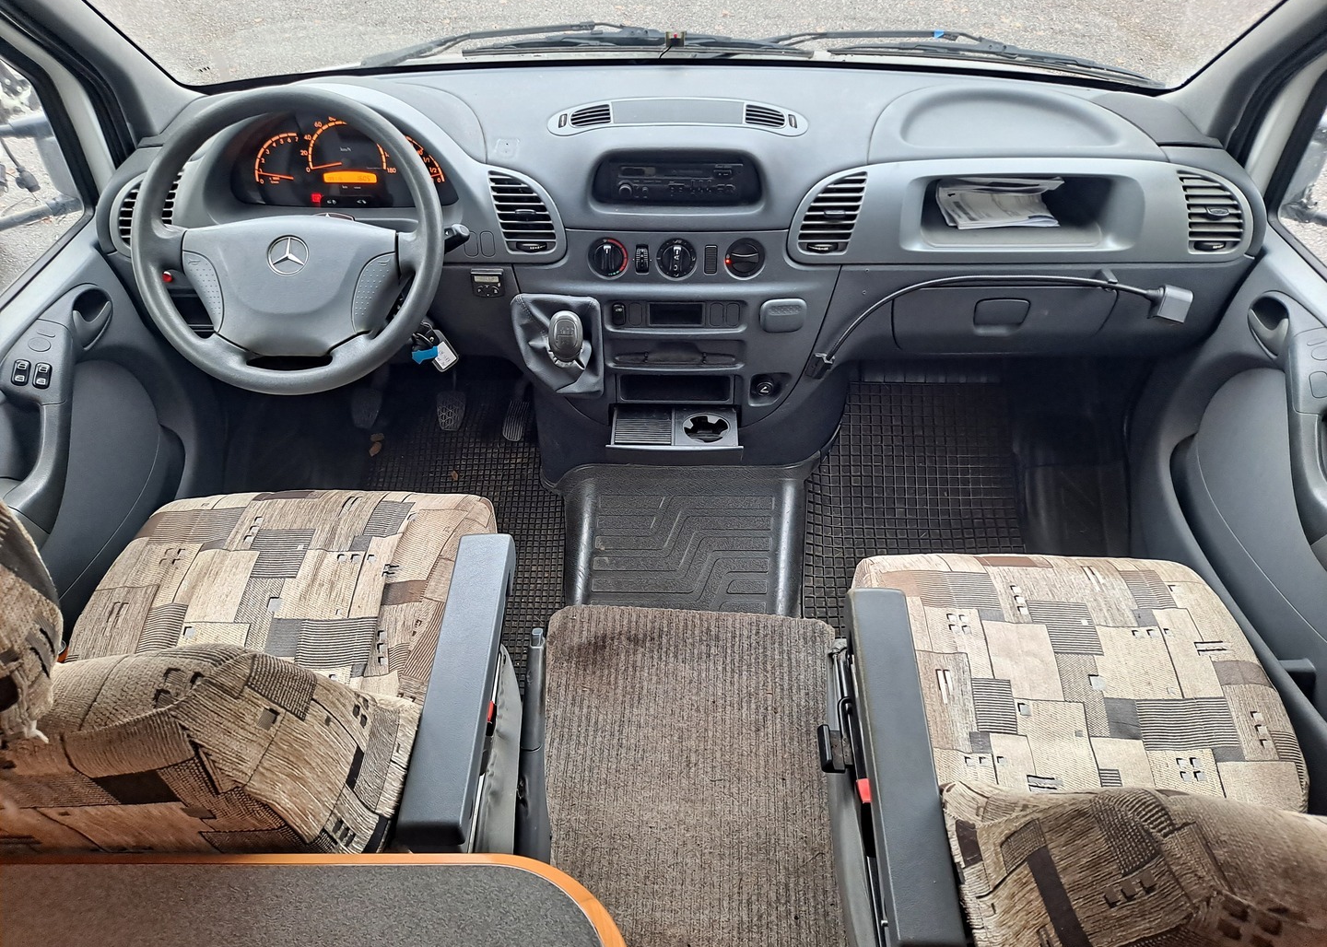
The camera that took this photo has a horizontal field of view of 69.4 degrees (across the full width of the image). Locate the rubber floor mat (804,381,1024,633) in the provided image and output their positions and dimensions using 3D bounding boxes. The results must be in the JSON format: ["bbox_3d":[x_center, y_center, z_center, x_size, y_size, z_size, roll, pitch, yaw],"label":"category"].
[{"bbox_3d":[0.492,0.046,1.897,0.430,0.070,0.540,0,57,0],"label":"rubber floor mat"}]

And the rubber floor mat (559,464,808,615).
[{"bbox_3d":[0.035,0.129,1.734,0.440,0.110,0.340,0,58,0],"label":"rubber floor mat"}]

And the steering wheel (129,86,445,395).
[{"bbox_3d":[-0.468,-0.292,1.222,0.390,0.110,0.390,0,90,0],"label":"steering wheel"}]

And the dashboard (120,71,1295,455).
[{"bbox_3d":[0.020,-0.321,1.534,1.580,0.650,0.480,0,48,0],"label":"dashboard"}]

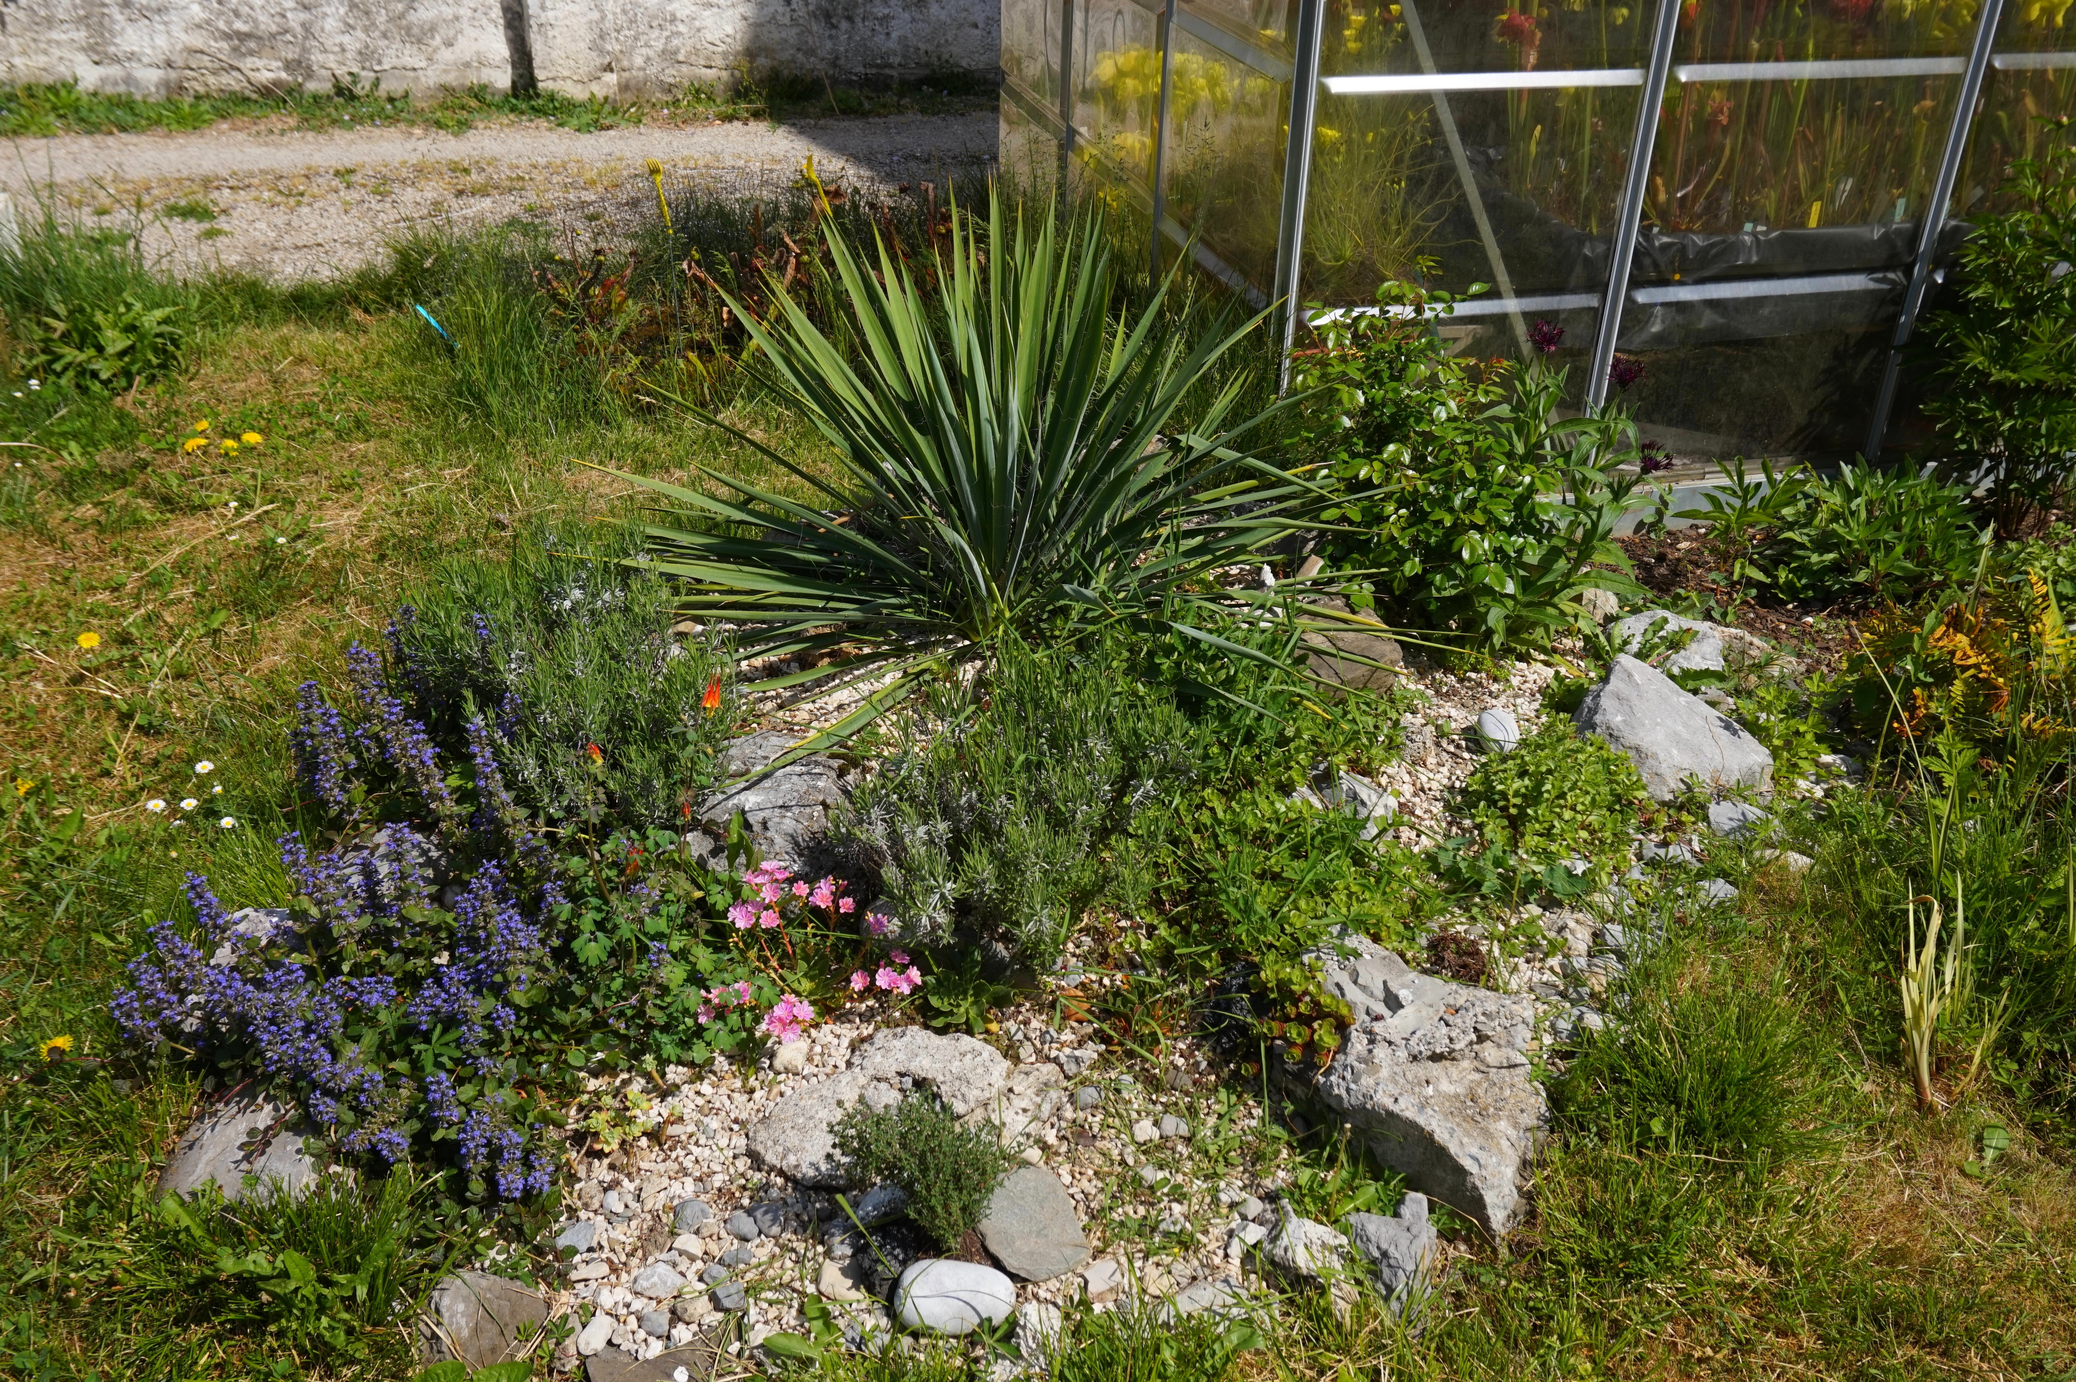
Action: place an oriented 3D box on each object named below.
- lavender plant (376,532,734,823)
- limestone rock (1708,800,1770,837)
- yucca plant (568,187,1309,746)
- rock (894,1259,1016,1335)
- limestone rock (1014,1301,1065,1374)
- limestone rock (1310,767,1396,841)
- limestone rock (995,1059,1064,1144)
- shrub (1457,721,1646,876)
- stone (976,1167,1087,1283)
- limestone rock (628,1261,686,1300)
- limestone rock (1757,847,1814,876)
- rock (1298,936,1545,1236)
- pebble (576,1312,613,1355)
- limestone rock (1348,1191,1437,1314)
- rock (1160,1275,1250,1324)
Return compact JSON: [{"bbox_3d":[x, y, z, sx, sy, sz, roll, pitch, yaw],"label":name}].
[{"bbox_3d":[-0.663,-0.028,2.597,0.480,0.320,0.450,1,30,0],"label":"lavender plant"},{"bbox_3d":[0.950,0.172,2.405,0.088,0.042,0.058,12,32,17],"label":"limestone rock"},{"bbox_3d":[-0.094,-0.322,2.387,1.030,0.620,0.900,2,31,0],"label":"yucca plant"},{"bbox_3d":[-0.085,0.618,1.823,0.127,0.060,0.082,-1,30,-4],"label":"rock"},{"bbox_3d":[0.002,0.583,1.612,0.047,0.050,0.052,1,29,0],"label":"limestone rock"},{"bbox_3d":[0.394,0.141,2.238,0.110,0.085,0.085,-9,30,-17],"label":"limestone rock"},{"bbox_3d":[-0.008,0.438,1.897,0.078,0.055,0.080,2,31,0],"label":"limestone rock"},{"bbox_3d":[0.694,0.143,2.444,0.250,0.150,0.240,1,30,0],"label":"shrub"},{"bbox_3d":[-0.005,0.571,1.922,0.122,0.045,0.140,1,30,0],"label":"stone"},{"bbox_3d":[-0.370,0.572,1.733,0.055,0.034,0.042,2,31,0],"label":"limestone rock"},{"bbox_3d":[0.982,0.224,2.345,0.076,0.036,0.050,12,32,17],"label":"limestone rock"},{"bbox_3d":[0.436,0.443,2.056,0.310,0.190,0.235,23,36,32],"label":"rock"},{"bbox_3d":[-0.418,0.605,1.681,0.031,0.027,0.043,16,34,23],"label":"pebble"},{"bbox_3d":[0.369,0.589,1.872,0.085,0.120,0.080,1,30,0],"label":"limestone rock"},{"bbox_3d":[0.160,0.589,1.732,0.085,0.031,0.053,-6,31,-13],"label":"rock"}]

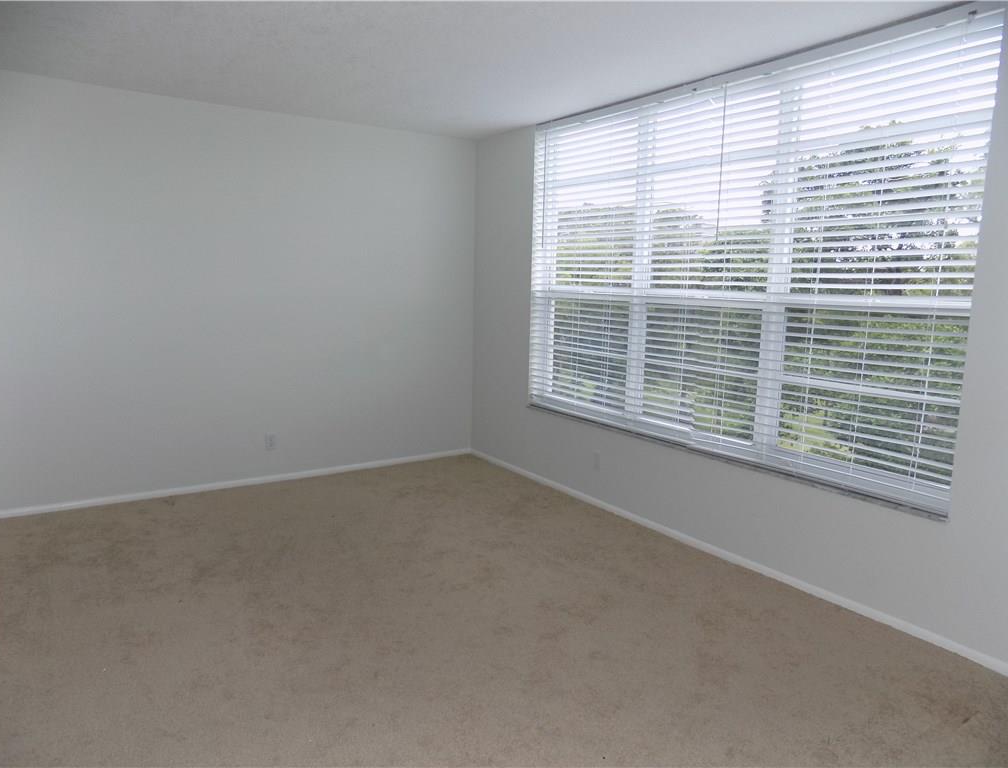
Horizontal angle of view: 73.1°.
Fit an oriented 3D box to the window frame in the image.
[{"bbox_3d":[0.981,-0.597,3.622,0.065,1.842,2.718,-5,10,-34],"label":"window frame"}]

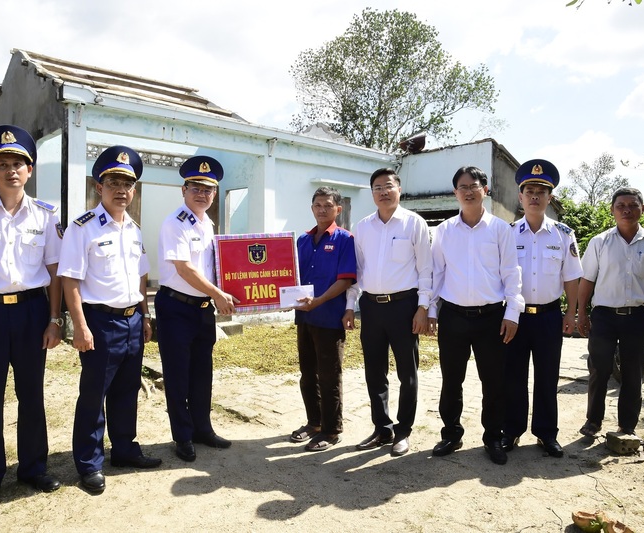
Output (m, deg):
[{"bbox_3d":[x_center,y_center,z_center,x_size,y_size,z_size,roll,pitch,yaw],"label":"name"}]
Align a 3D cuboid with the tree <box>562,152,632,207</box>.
[{"bbox_3d":[10.811,-1.554,21.000,2.700,5.870,2.600,0,1,0],"label":"tree"}]

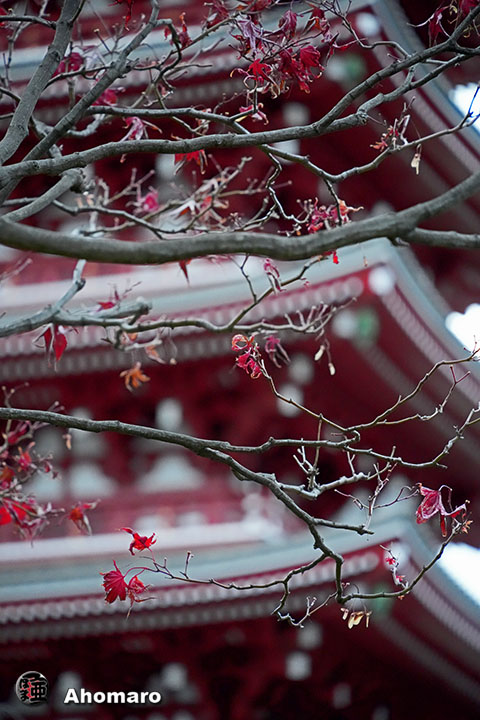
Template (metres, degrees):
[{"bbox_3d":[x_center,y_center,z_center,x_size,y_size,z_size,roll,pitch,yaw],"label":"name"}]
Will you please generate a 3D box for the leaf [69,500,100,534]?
[{"bbox_3d":[-0.227,0.228,5.800,0.044,0.048,0.032,0,-15,0],"label":"leaf"}]

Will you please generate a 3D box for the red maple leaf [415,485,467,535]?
[{"bbox_3d":[0.272,0.203,5.400,0.068,0.068,0.040,0,-15,0],"label":"red maple leaf"}]

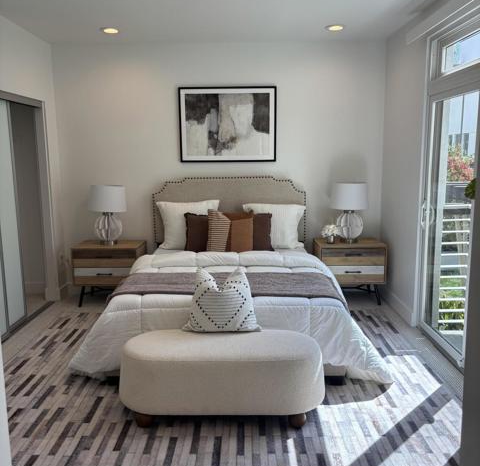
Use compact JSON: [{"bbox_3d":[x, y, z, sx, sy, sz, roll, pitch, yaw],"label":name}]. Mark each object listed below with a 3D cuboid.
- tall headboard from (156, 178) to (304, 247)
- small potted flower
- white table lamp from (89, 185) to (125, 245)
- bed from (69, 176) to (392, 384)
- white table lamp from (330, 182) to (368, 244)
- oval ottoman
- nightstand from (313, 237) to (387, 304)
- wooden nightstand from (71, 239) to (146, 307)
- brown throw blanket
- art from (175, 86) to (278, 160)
[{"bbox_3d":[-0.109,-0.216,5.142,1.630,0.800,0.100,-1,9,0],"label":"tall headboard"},{"bbox_3d":[0.935,0.015,5.000,0.185,0.205,0.180,-1,9,0],"label":"small potted flower"},{"bbox_3d":[-1.381,-0.177,5.015,0.392,0.630,0.390,-1,9,0],"label":"white table lamp"},{"bbox_3d":[-0.073,0.219,4.148,2.120,1.335,2.200,-1,9,0],"label":"bed"},{"bbox_3d":[1.136,-0.208,4.992,0.392,0.645,0.390,-1,9,0],"label":"white table lamp"},{"bbox_3d":[-0.105,0.873,2.901,1.235,0.440,0.490,-1,9,0],"label":"oval ottoman"},{"bbox_3d":[1.159,0.413,5.092,0.665,0.625,0.400,-1,9,0],"label":"nightstand"},{"bbox_3d":[-1.375,0.438,5.114,0.665,0.625,0.400,-1,9,0],"label":"wooden nightstand"},{"bbox_3d":[-0.073,0.438,3.839,1.740,0.200,0.600,-1,9,0],"label":"brown throw blanket"},{"bbox_3d":[-0.127,-1.163,5.155,1.029,0.793,0.030,-1,9,1],"label":"art"}]

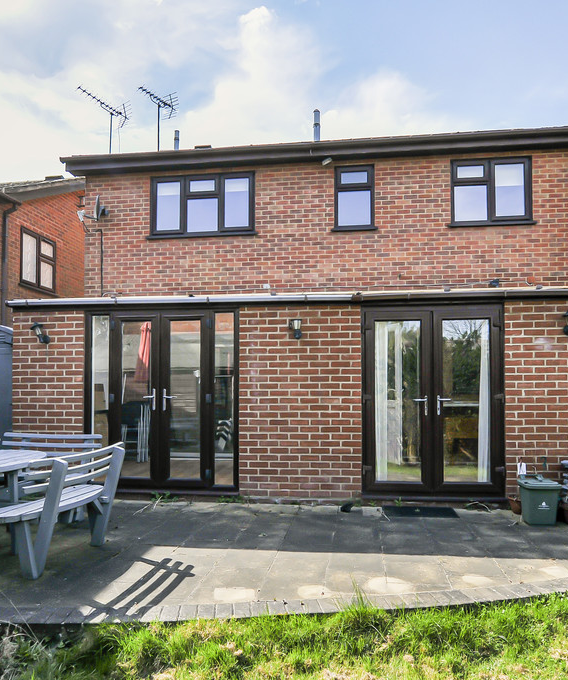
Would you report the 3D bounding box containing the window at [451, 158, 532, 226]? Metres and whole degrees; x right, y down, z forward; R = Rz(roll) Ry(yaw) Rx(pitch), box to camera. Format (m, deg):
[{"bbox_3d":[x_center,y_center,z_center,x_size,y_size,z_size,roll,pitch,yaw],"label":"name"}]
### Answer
[{"bbox_3d":[3.208,-2.275,7.886,1.220,1.020,0.100,-1,-3,7],"label":"window"}]

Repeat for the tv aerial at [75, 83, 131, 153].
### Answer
[{"bbox_3d":[-3.850,-4.620,11.000,0.420,1.270,1.300,-2,-3,27],"label":"tv aerial"}]

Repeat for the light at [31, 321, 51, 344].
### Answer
[{"bbox_3d":[-2.729,-0.078,5.730,0.150,0.240,0.210,-1,-3,7],"label":"light"}]

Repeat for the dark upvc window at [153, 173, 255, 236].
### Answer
[{"bbox_3d":[-1.356,-2.218,8.432,1.770,1.020,0.100,-1,-3,7],"label":"dark upvc window"}]

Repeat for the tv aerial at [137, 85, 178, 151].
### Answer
[{"bbox_3d":[-2.700,-4.720,11.000,0.420,1.300,1.100,-2,-3,30],"label":"tv aerial"}]

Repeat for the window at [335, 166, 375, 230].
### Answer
[{"bbox_3d":[1.127,-2.263,8.135,0.640,1.020,0.100,-1,-3,7],"label":"window"}]

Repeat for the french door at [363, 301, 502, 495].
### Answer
[{"bbox_3d":[1.596,0.646,5.485,1.481,2.045,0.100,-1,-1,6],"label":"french door"}]

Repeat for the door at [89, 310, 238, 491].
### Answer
[{"bbox_3d":[-1.383,0.695,5.796,1.771,2.037,0.100,-1,-1,6],"label":"door"}]

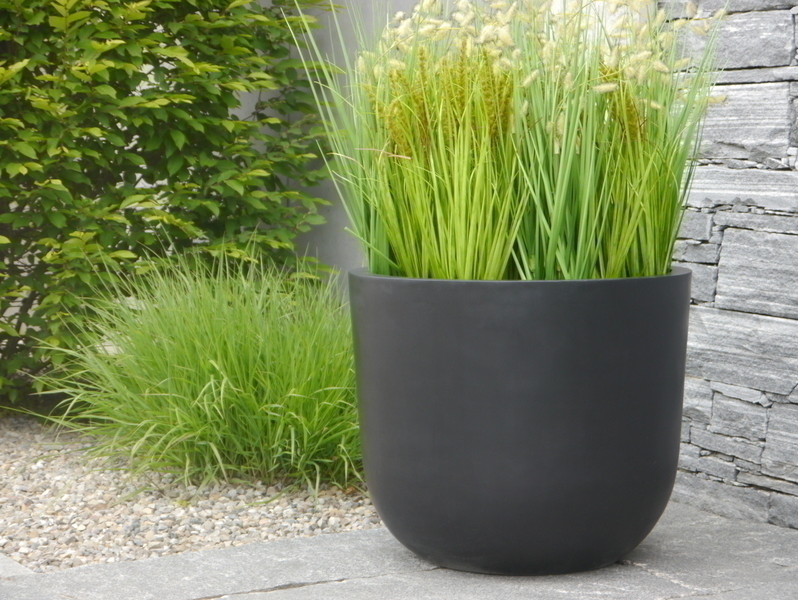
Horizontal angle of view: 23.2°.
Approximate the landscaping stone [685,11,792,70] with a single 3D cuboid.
[{"bbox_3d":[0.766,-0.541,4.117,0.160,0.112,0.365,0,4,-31],"label":"landscaping stone"}]

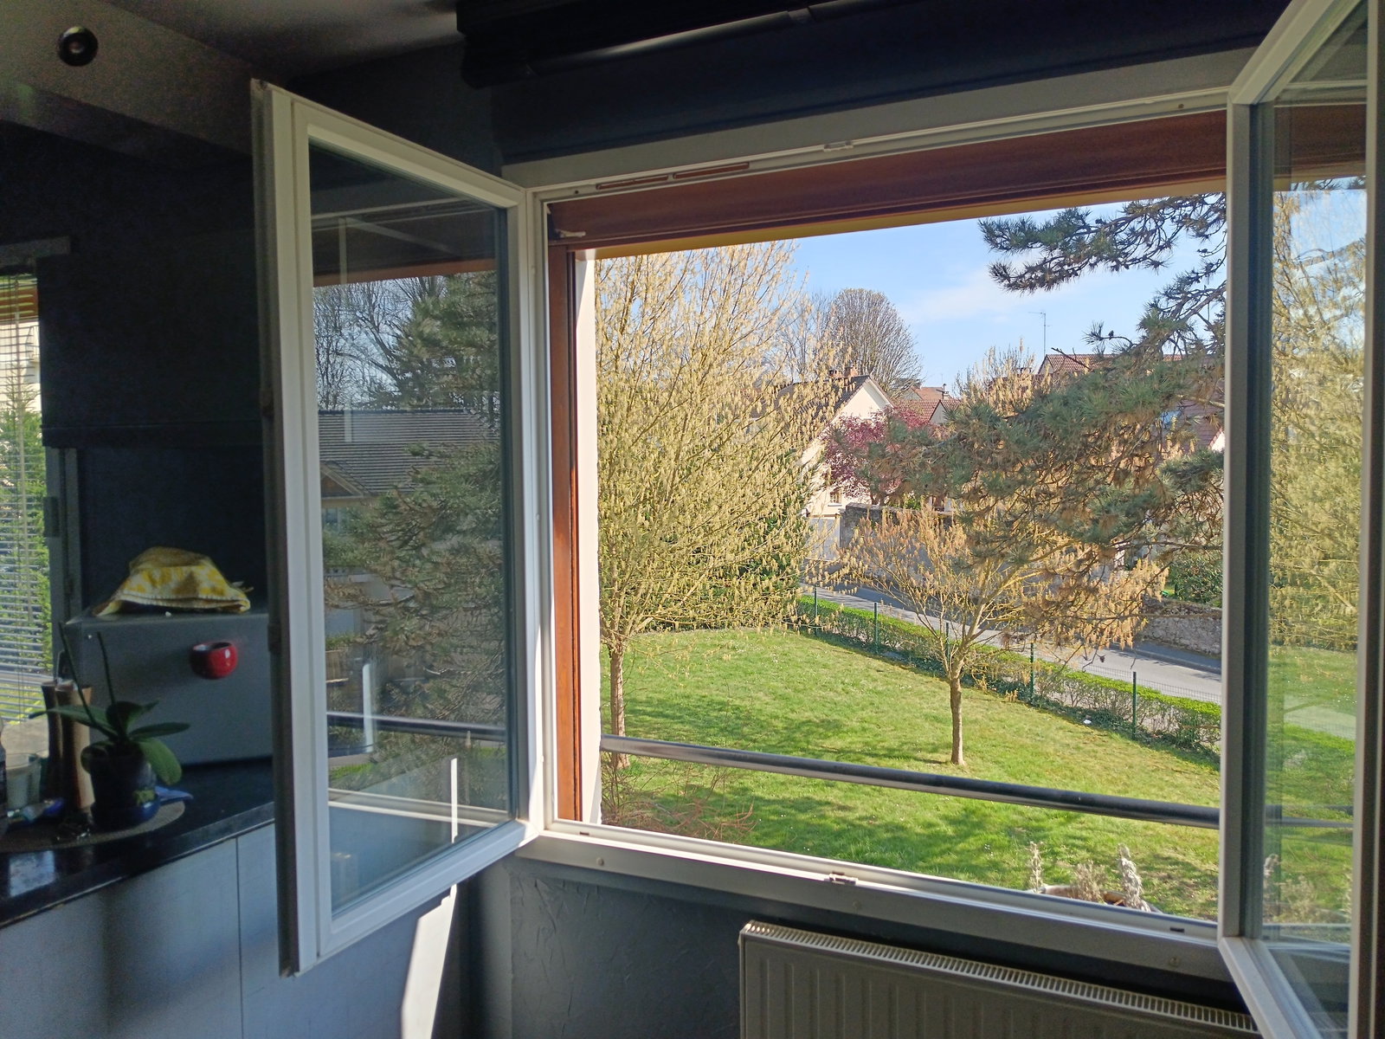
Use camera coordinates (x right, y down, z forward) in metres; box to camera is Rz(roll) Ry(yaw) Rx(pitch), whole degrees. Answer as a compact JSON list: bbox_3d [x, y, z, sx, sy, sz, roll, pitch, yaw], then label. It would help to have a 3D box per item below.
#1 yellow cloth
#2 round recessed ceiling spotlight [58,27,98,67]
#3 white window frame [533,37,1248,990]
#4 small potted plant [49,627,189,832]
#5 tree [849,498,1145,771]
[{"bbox_3d":[-1.152,0.128,2.397,0.330,0.135,0.230,-2,3,-23],"label":"yellow cloth"},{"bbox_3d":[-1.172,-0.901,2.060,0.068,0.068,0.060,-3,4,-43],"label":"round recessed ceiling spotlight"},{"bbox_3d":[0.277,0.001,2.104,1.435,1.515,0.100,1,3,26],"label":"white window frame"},{"bbox_3d":[-1.016,0.354,1.893,0.250,0.345,0.200,-2,3,-28],"label":"small potted plant"},{"bbox_3d":[4.576,1.746,16.287,4.600,3.950,4.400,0,3,14],"label":"tree"}]

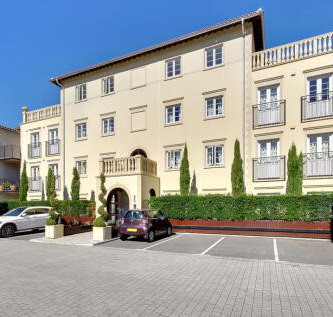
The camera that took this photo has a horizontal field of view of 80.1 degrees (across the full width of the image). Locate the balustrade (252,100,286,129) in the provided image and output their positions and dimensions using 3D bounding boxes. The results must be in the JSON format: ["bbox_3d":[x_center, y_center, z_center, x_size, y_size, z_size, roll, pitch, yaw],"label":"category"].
[{"bbox_3d":[6.076,-2.554,11.761,1.776,1.473,0.300,-2,-6,21],"label":"balustrade"}]

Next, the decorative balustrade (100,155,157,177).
[{"bbox_3d":[-2.553,0.494,13.436,3.139,1.171,1.950,-2,-5,22],"label":"decorative balustrade"}]

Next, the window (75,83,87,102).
[{"bbox_3d":[-7.337,-5.630,17.149,1.192,1.455,0.150,-2,-6,21],"label":"window"}]

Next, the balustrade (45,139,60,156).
[{"bbox_3d":[-10.461,-0.949,18.245,1.810,1.410,0.300,-2,-6,21],"label":"balustrade"}]

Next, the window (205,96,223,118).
[{"bbox_3d":[2.933,-3.117,12.100,1.120,1.350,0.180,-2,-5,24],"label":"window"}]

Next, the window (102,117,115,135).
[{"bbox_3d":[-4.701,-2.582,16.125,1.113,1.368,0.150,-2,-6,21],"label":"window"}]

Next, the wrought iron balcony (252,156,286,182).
[{"bbox_3d":[5.592,0.597,10.750,1.530,1.280,0.280,-2,-5,24],"label":"wrought iron balcony"}]

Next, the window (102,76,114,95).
[{"bbox_3d":[-4.710,-5.922,16.129,1.133,1.385,0.150,-2,-6,21],"label":"window"}]

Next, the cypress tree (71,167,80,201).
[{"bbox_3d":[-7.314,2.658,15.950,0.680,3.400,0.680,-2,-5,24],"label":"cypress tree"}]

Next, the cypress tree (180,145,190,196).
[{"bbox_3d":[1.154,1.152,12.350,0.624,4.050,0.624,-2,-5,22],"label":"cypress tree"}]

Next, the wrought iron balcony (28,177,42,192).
[{"bbox_3d":[-12.552,2.482,18.900,1.600,1.300,0.280,-2,-5,24],"label":"wrought iron balcony"}]

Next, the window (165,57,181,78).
[{"bbox_3d":[0.461,-6.068,13.276,1.140,1.207,0.150,-2,-5,22],"label":"window"}]

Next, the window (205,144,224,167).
[{"bbox_3d":[2.973,-0.173,12.266,1.113,1.189,0.150,-2,-5,22],"label":"window"}]

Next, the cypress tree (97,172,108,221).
[{"bbox_3d":[-3.145,1.984,9.700,0.550,2.400,0.550,-2,-5,24],"label":"cypress tree"}]

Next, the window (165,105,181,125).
[{"bbox_3d":[0.501,-3.120,14.106,1.183,1.375,0.150,-2,-6,21],"label":"window"}]

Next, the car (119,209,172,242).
[{"bbox_3d":[-1.025,3.306,10.150,1.680,1.500,2.980,-2,-6,25],"label":"car"}]

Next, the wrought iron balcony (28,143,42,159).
[{"bbox_3d":[-12.713,-0.744,19.124,1.904,1.449,0.300,-2,-6,21],"label":"wrought iron balcony"}]

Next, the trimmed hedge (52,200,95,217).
[{"bbox_3d":[-7.083,3.826,15.000,4.700,1.300,0.900,-2,-5,24],"label":"trimmed hedge"}]

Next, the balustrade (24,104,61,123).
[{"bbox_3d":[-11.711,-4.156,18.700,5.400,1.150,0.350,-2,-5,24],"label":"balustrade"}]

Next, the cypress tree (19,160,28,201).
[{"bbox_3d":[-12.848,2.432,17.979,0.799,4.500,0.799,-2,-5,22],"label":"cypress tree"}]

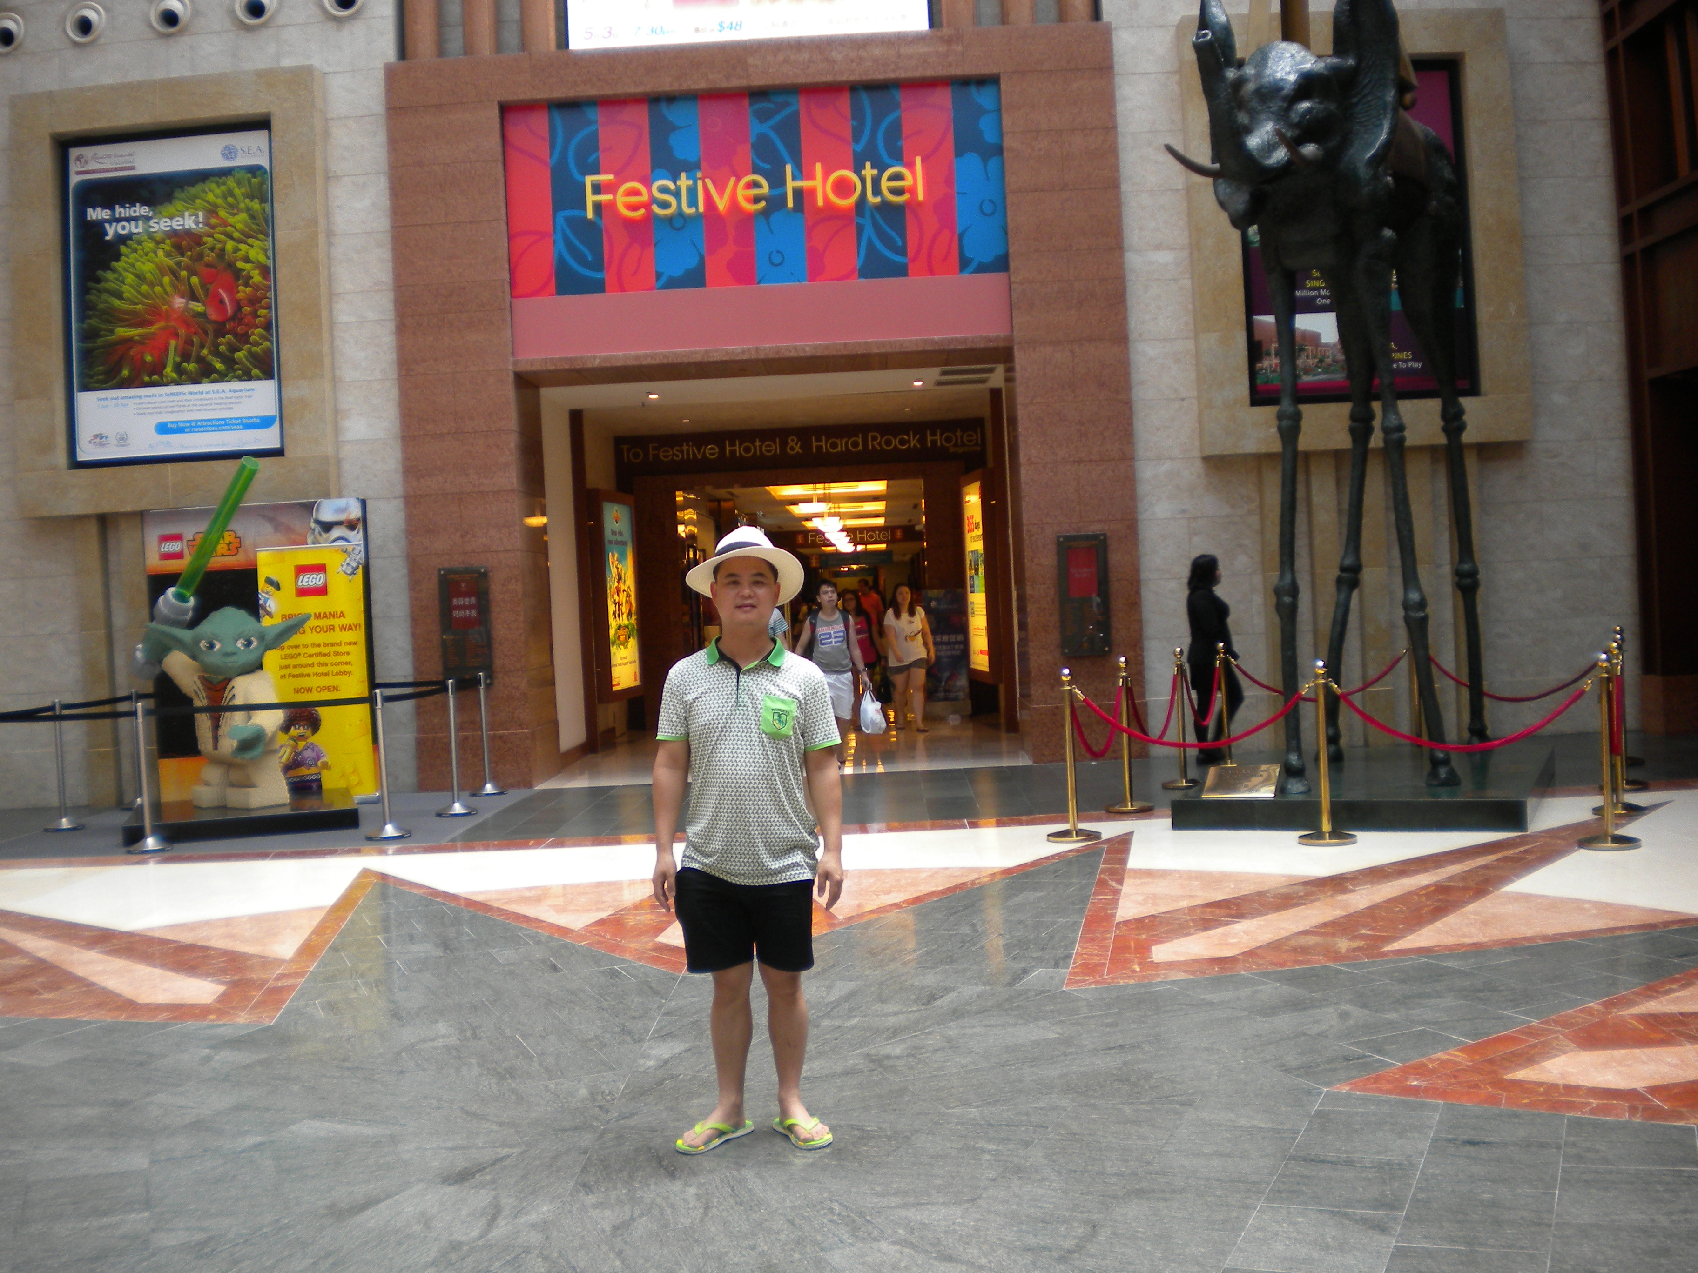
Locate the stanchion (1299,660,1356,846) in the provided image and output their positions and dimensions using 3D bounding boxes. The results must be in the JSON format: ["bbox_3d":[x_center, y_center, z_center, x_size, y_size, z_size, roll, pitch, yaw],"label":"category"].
[{"bbox_3d":[2.585,0.627,9.342,0.325,0.986,0.325,-3,1,2],"label":"stanchion"}]

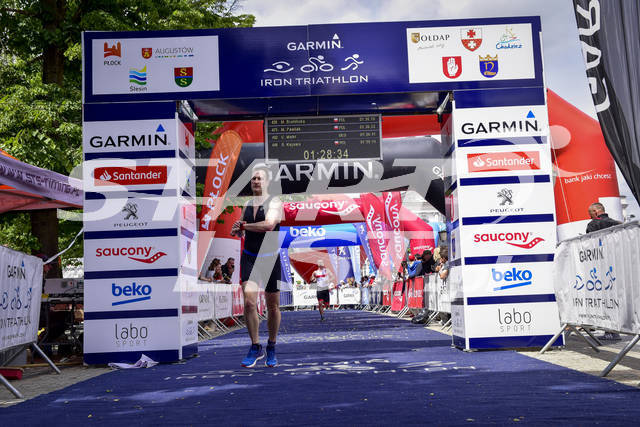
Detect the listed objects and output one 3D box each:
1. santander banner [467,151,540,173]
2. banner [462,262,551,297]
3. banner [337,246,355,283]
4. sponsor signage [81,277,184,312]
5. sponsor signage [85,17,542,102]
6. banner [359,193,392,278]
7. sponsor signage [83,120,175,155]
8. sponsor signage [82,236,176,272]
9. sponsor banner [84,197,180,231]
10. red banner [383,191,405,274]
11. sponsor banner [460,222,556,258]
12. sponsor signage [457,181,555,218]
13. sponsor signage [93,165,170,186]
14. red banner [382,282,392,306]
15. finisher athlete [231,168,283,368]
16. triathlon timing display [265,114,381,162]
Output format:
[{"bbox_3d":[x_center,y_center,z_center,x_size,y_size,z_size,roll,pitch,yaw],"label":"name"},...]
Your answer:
[{"bbox_3d":[1.971,-0.547,7.601,0.772,0.198,0.030,-2,-7,-1],"label":"santander banner"},{"bbox_3d":[1.982,0.690,7.361,0.980,0.343,0.040,-2,-7,0],"label":"banner"},{"bbox_3d":[1.578,3.155,44.000,1.150,2.300,0.080,-2,-7,-1],"label":"banner"},{"bbox_3d":[-1.937,0.841,7.353,0.980,0.351,0.040,-2,-7,0],"label":"sponsor signage"},{"bbox_3d":[-0.070,-1.644,7.653,4.912,0.790,0.100,-2,-7,0],"label":"sponsor signage"},{"bbox_3d":[1.952,0.760,24.568,0.650,3.100,0.080,-14,-6,-1],"label":"banner"},{"bbox_3d":[-2.026,-0.823,7.602,0.970,0.345,0.040,-2,-7,-1],"label":"sponsor signage"},{"bbox_3d":[-1.979,0.427,7.451,0.970,0.345,0.040,-2,-7,-1],"label":"sponsor signage"},{"bbox_3d":[-1.968,0.006,7.449,0.980,0.342,0.040,-2,-7,0],"label":"sponsor banner"},{"bbox_3d":[2.480,0.607,24.000,0.680,2.750,0.060,-2,-7,-1],"label":"red banner"},{"bbox_3d":[1.967,0.280,7.408,0.980,0.344,0.040,-2,-7,0],"label":"sponsor banner"},{"bbox_3d":[1.986,-0.140,7.552,0.970,0.345,0.040,-2,-7,-1],"label":"sponsor signage"},{"bbox_3d":[-2.004,-0.395,7.550,0.769,0.194,0.030,-2,-7,-1],"label":"sponsor signage"},{"bbox_3d":[2.392,2.888,25.200,0.050,0.820,2.000,-2,-7,-3],"label":"red banner"},{"bbox_3d":[-0.580,0.494,6.568,0.500,1.800,0.450,-3,-7,11],"label":"finisher athlete"},{"bbox_3d":[0.045,-0.850,8.111,1.322,0.533,0.100,-2,-7,-1],"label":"triathlon timing display"}]

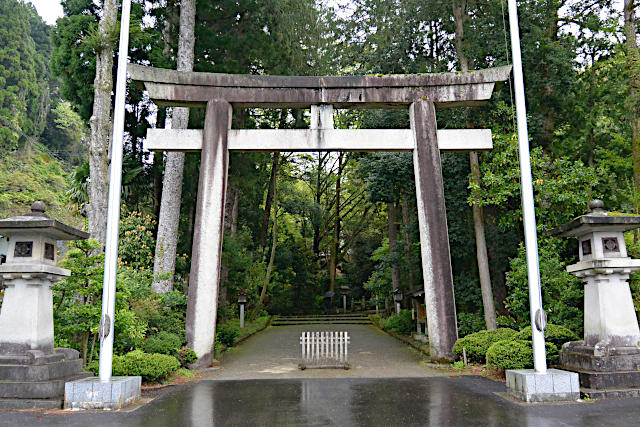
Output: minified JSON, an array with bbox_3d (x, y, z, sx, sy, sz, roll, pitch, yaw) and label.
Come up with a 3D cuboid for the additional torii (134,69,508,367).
[{"bbox_3d":[0.012,-0.068,13.875,11.200,8.600,0.950,0,-10,-1],"label":"additional torii"}]

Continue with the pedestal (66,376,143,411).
[{"bbox_3d":[-3.691,3.007,8.241,0.930,0.450,0.920,-1,-10,0],"label":"pedestal"}]

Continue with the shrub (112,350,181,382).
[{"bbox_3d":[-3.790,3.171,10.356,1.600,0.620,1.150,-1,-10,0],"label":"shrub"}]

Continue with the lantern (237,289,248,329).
[{"bbox_3d":[-3.803,4.719,23.667,0.600,1.850,0.600,-1,-10,0],"label":"lantern"}]

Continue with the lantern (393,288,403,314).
[{"bbox_3d":[4.094,4.869,25.162,0.580,1.800,0.580,-1,-10,0],"label":"lantern"}]

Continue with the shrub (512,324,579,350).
[{"bbox_3d":[5.752,3.161,12.270,1.600,0.780,1.350,-1,-10,0],"label":"shrub"}]

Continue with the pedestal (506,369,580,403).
[{"bbox_3d":[3.908,2.985,8.440,0.920,0.440,0.920,0,-10,-5],"label":"pedestal"}]

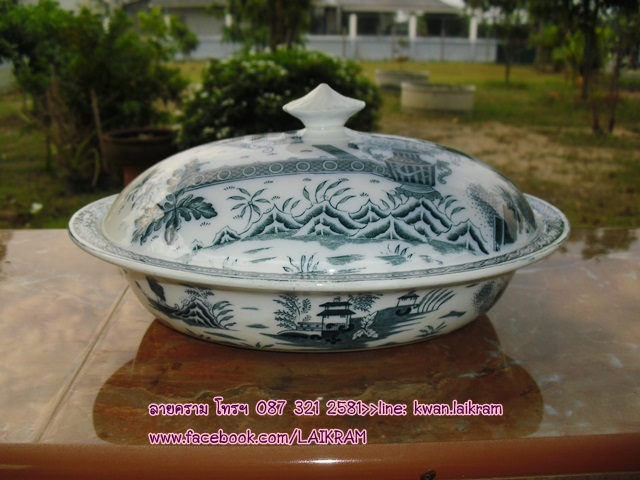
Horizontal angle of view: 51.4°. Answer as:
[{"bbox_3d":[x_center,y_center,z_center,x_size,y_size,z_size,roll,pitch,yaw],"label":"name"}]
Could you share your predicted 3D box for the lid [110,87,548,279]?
[{"bbox_3d":[0.001,-0.052,0.402,0.265,0.083,0.197,0,19,0],"label":"lid"}]

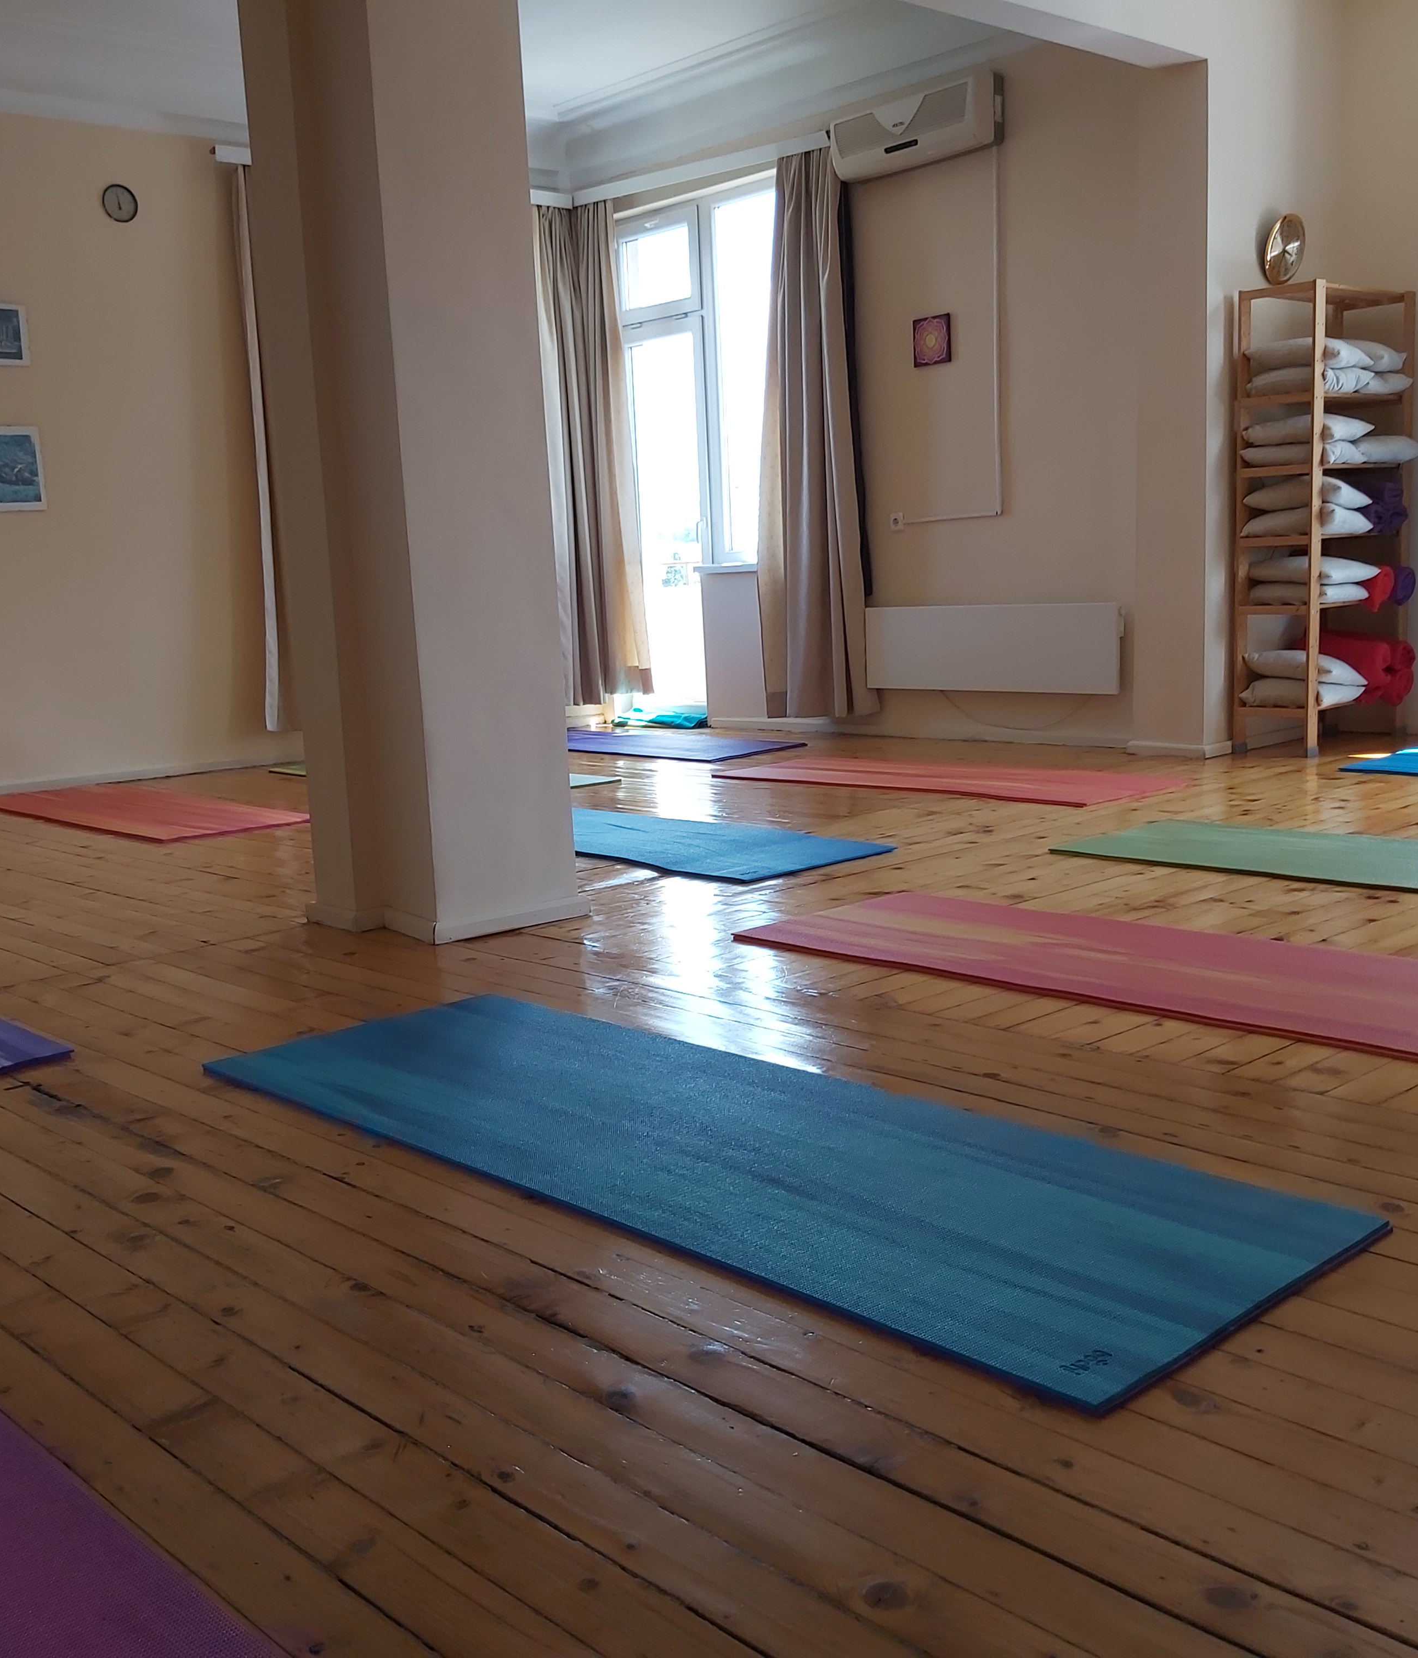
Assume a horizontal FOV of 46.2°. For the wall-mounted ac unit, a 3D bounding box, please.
[{"bbox_3d":[0.925,-3.110,7.436,0.190,0.275,0.865,-10,11,-39],"label":"wall-mounted ac unit"}]

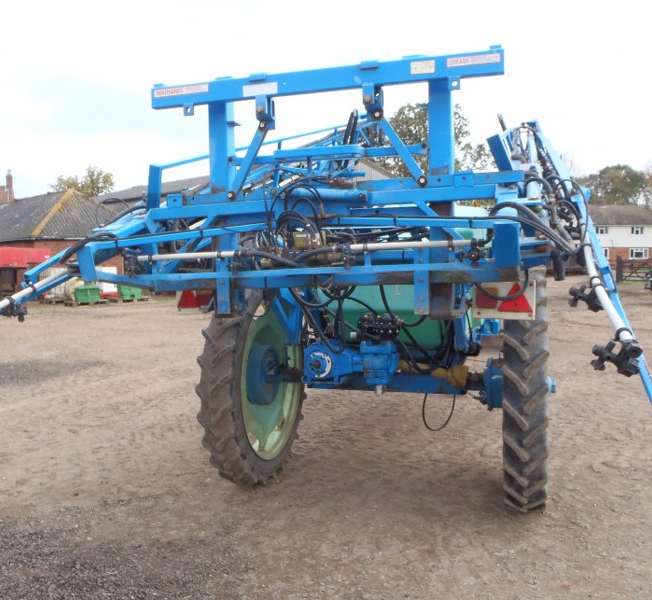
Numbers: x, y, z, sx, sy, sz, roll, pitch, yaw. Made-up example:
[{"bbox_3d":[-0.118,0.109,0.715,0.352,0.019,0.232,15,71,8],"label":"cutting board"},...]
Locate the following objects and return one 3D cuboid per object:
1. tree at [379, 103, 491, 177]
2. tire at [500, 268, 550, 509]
[{"bbox_3d":[9.047,-9.528,54.457,10.200,14.400,9.800,0,4,0],"label":"tree"},{"bbox_3d":[1.300,0.564,4.194,0.245,1.550,1.550,1,4,17],"label":"tire"}]

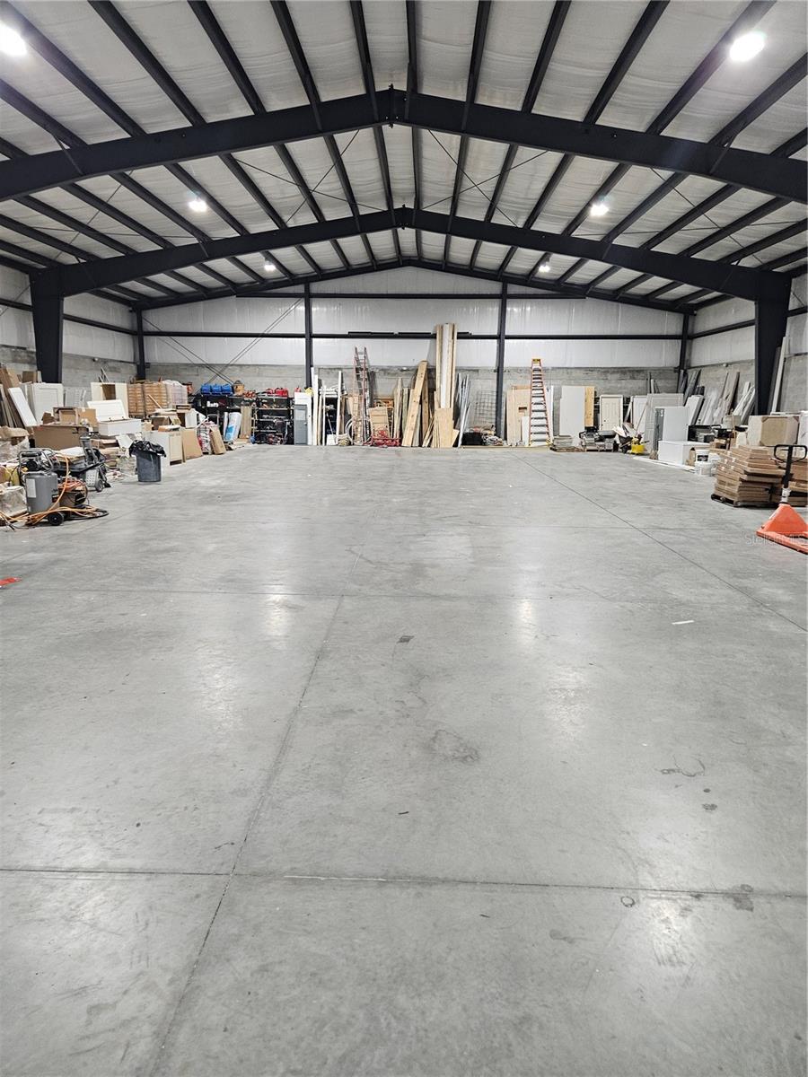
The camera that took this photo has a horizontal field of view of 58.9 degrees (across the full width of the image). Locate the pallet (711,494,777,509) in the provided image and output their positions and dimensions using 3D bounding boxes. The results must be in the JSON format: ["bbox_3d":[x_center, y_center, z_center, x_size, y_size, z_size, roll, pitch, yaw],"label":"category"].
[{"bbox_3d":[6.592,-0.741,13.634,1.020,0.130,1.080,1,11,1],"label":"pallet"}]

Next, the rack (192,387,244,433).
[{"bbox_3d":[-7.634,-4.858,29.291,2.000,1.950,0.600,1,11,1],"label":"rack"}]

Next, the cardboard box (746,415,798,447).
[{"bbox_3d":[7.576,-2.188,14.678,0.800,0.600,0.570,1,11,1],"label":"cardboard box"}]

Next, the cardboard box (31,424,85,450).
[{"bbox_3d":[-7.584,-2.300,16.109,1.120,0.600,0.600,-2,11,-12],"label":"cardboard box"}]

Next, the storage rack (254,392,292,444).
[{"bbox_3d":[-5.319,-4.842,29.382,1.500,1.950,0.550,1,11,1],"label":"storage rack"}]

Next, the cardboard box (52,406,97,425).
[{"bbox_3d":[-7.965,-2.959,17.375,0.950,0.480,0.550,-1,11,-6],"label":"cardboard box"}]

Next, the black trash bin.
[{"bbox_3d":[-5.816,-1.779,16.313,0.680,0.900,0.680,1,11,1],"label":"black trash bin"}]

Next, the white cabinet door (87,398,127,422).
[{"bbox_3d":[-7.913,-3.421,19.128,0.920,0.560,0.400,1,11,1],"label":"white cabinet door"}]

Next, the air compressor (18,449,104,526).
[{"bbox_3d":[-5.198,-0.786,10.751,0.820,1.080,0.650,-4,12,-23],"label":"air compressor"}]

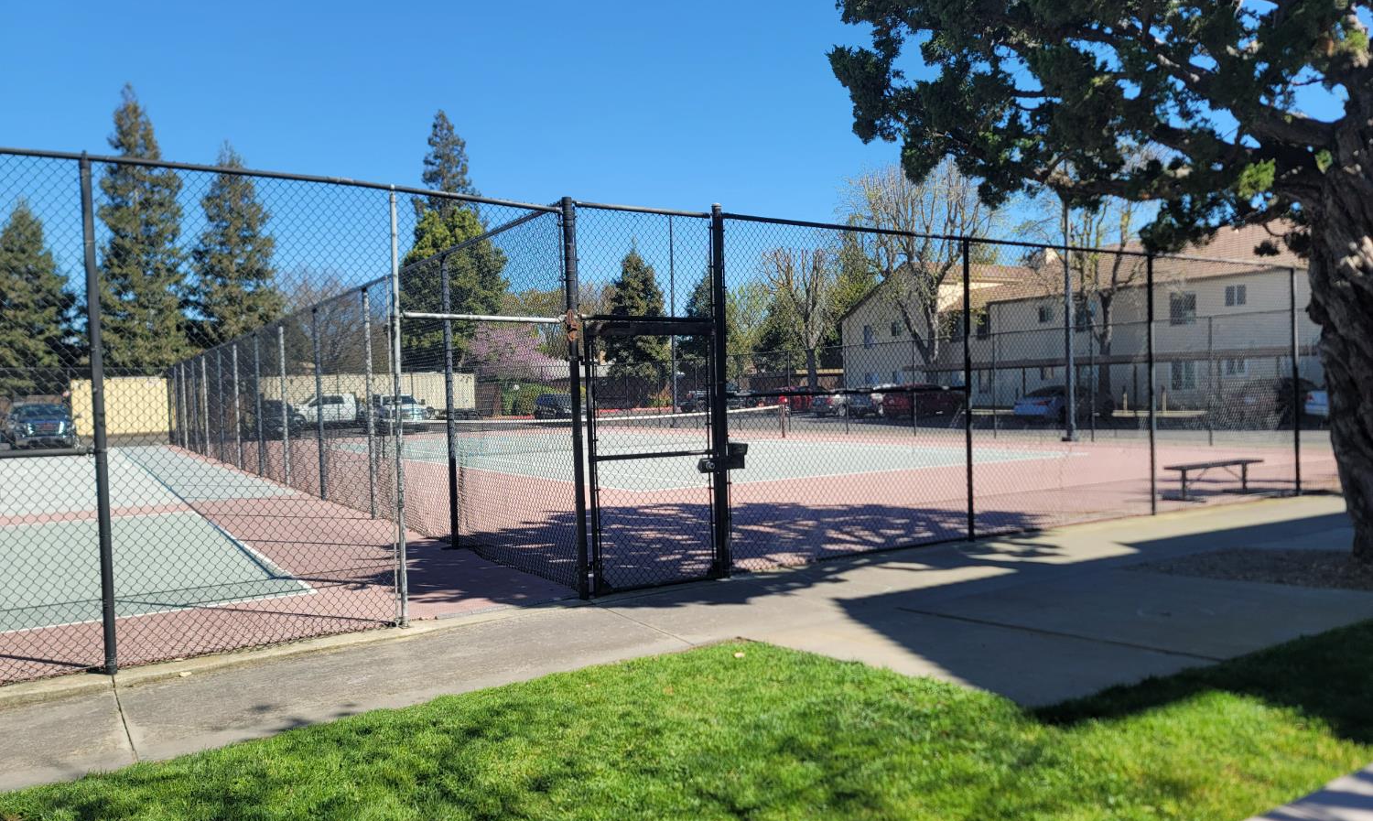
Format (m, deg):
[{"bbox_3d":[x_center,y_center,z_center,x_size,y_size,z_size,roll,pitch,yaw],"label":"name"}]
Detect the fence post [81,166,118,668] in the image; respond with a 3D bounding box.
[{"bbox_3d":[-3.448,0.024,5.837,0.070,3.050,0.070,-2,1,-32],"label":"fence post"}]

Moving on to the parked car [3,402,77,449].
[{"bbox_3d":[-26.137,0.523,40.508,2.050,1.860,5.400,-2,1,-32],"label":"parked car"}]

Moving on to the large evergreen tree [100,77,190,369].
[{"bbox_3d":[-38.069,-10.781,68.805,5.900,24.000,5.900,-2,1,-32],"label":"large evergreen tree"}]

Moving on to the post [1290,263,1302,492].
[{"bbox_3d":[8.070,-0.410,13.137,0.060,3.030,0.060,-2,1,-32],"label":"post"}]

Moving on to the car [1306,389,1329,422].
[{"bbox_3d":[21.972,-0.341,31.688,4.700,1.460,1.830,-2,1,-32],"label":"car"}]

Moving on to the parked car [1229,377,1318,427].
[{"bbox_3d":[19.812,-0.351,32.423,4.600,1.600,1.860,-2,1,-32],"label":"parked car"}]

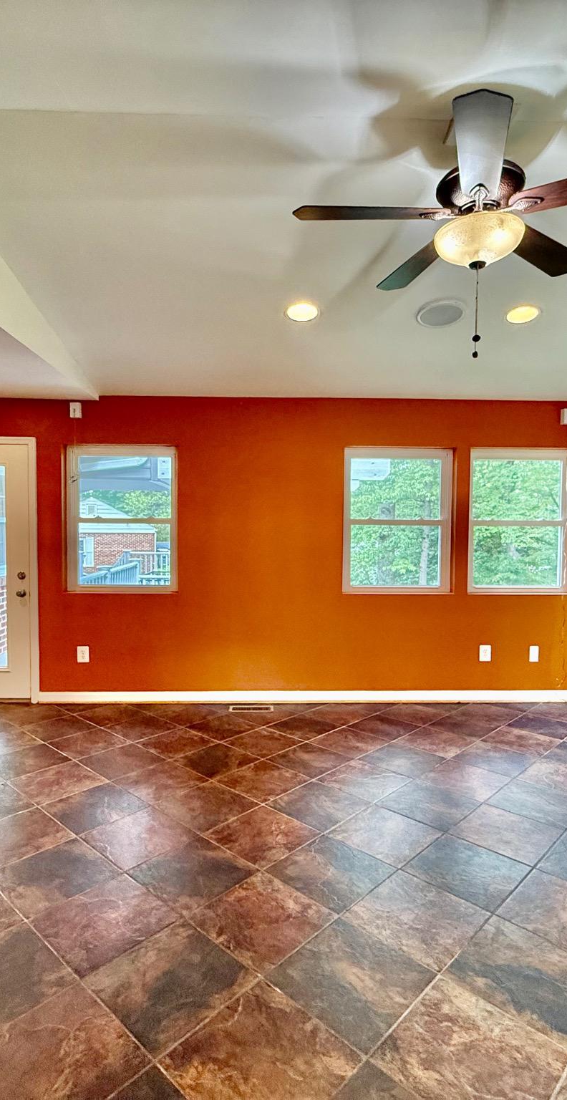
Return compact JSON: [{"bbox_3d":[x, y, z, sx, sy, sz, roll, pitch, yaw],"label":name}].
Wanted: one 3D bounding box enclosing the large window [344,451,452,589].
[{"bbox_3d":[0.937,-0.237,4.910,0.913,1.181,0.090,0,3,-2],"label":"large window"}]

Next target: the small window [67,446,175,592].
[{"bbox_3d":[-1.298,-0.248,4.841,0.912,1.181,0.090,0,3,-2],"label":"small window"}]

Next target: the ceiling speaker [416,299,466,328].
[{"bbox_3d":[0.901,-1.343,3.391,0.280,0.025,0.280,0,-6,-2],"label":"ceiling speaker"}]

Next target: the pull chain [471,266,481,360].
[{"bbox_3d":[0.677,-0.829,2.075,0.030,0.319,0.030,0,3,-2],"label":"pull chain"}]

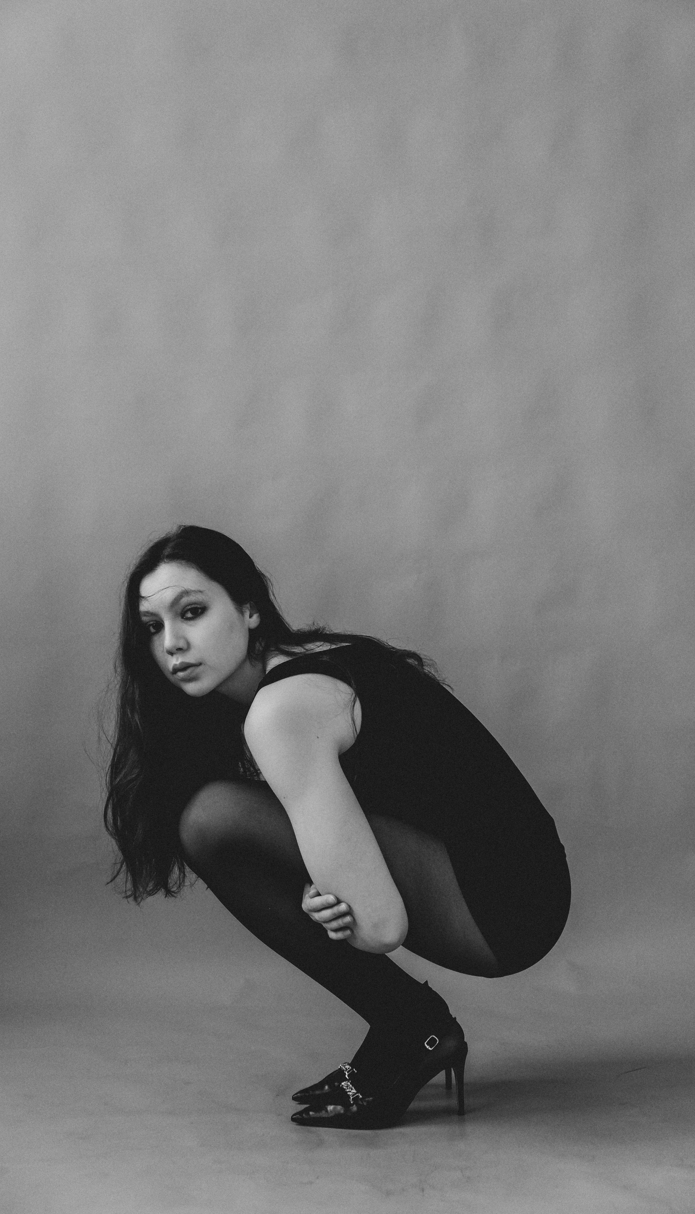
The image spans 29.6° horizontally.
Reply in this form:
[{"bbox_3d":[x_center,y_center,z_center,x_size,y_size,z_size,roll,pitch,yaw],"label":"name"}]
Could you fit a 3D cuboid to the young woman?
[{"bbox_3d":[-0.015,0.297,1.830,0.640,0.820,0.430,0,1,-7],"label":"young woman"}]

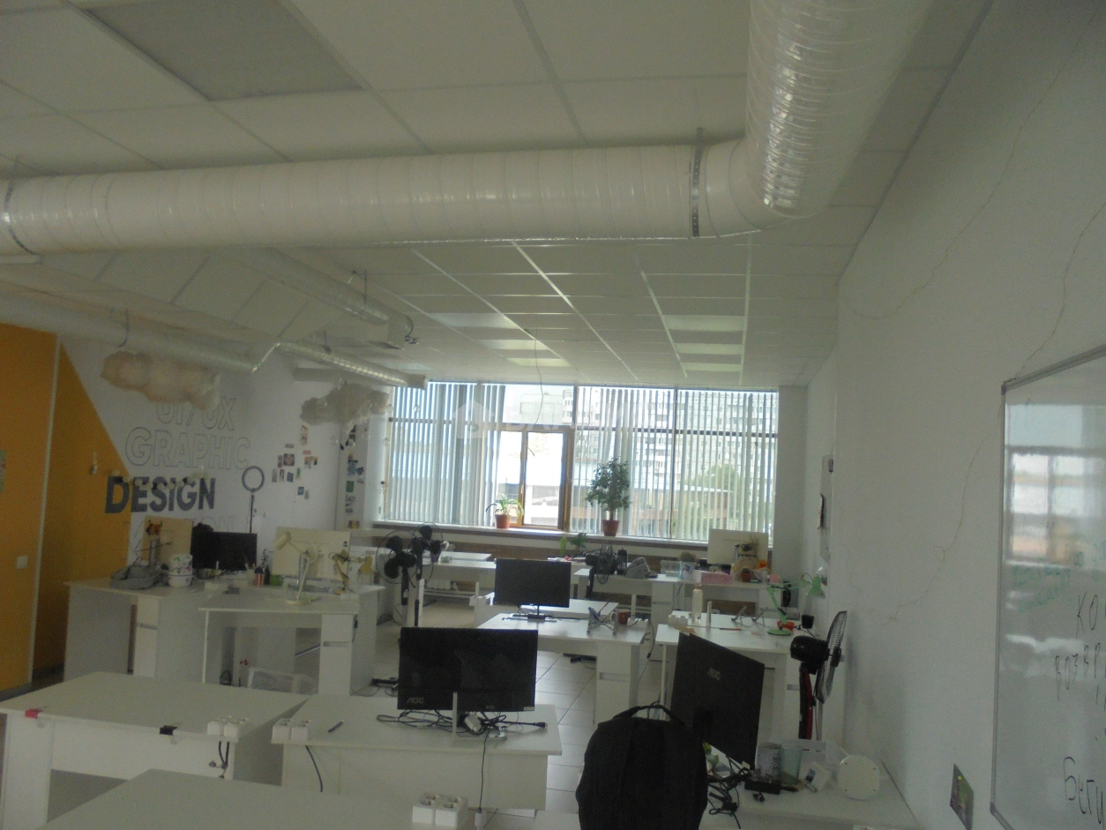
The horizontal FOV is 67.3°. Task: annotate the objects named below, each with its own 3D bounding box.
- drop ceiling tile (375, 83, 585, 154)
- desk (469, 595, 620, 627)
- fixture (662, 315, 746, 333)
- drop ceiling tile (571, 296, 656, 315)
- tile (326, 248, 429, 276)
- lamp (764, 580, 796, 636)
[{"bbox_3d":[-0.212,-0.995,2.832,0.600,0.020,0.600,2,-4,12],"label":"drop ceiling tile"},{"bbox_3d":[-0.059,1.794,6.241,1.000,0.750,0.580,2,-4,12],"label":"desk"},{"bbox_3d":[1.136,-0.699,6.245,0.595,0.030,0.595,2,-4,13],"label":"fixture"},{"bbox_3d":[0.424,-0.766,5.781,0.600,0.020,0.600,2,-4,12],"label":"drop ceiling tile"},{"bbox_3d":[-1.004,-0.907,4.854,0.600,0.020,0.600,2,-4,12],"label":"tile"},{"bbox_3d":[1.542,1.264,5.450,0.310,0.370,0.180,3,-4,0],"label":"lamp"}]

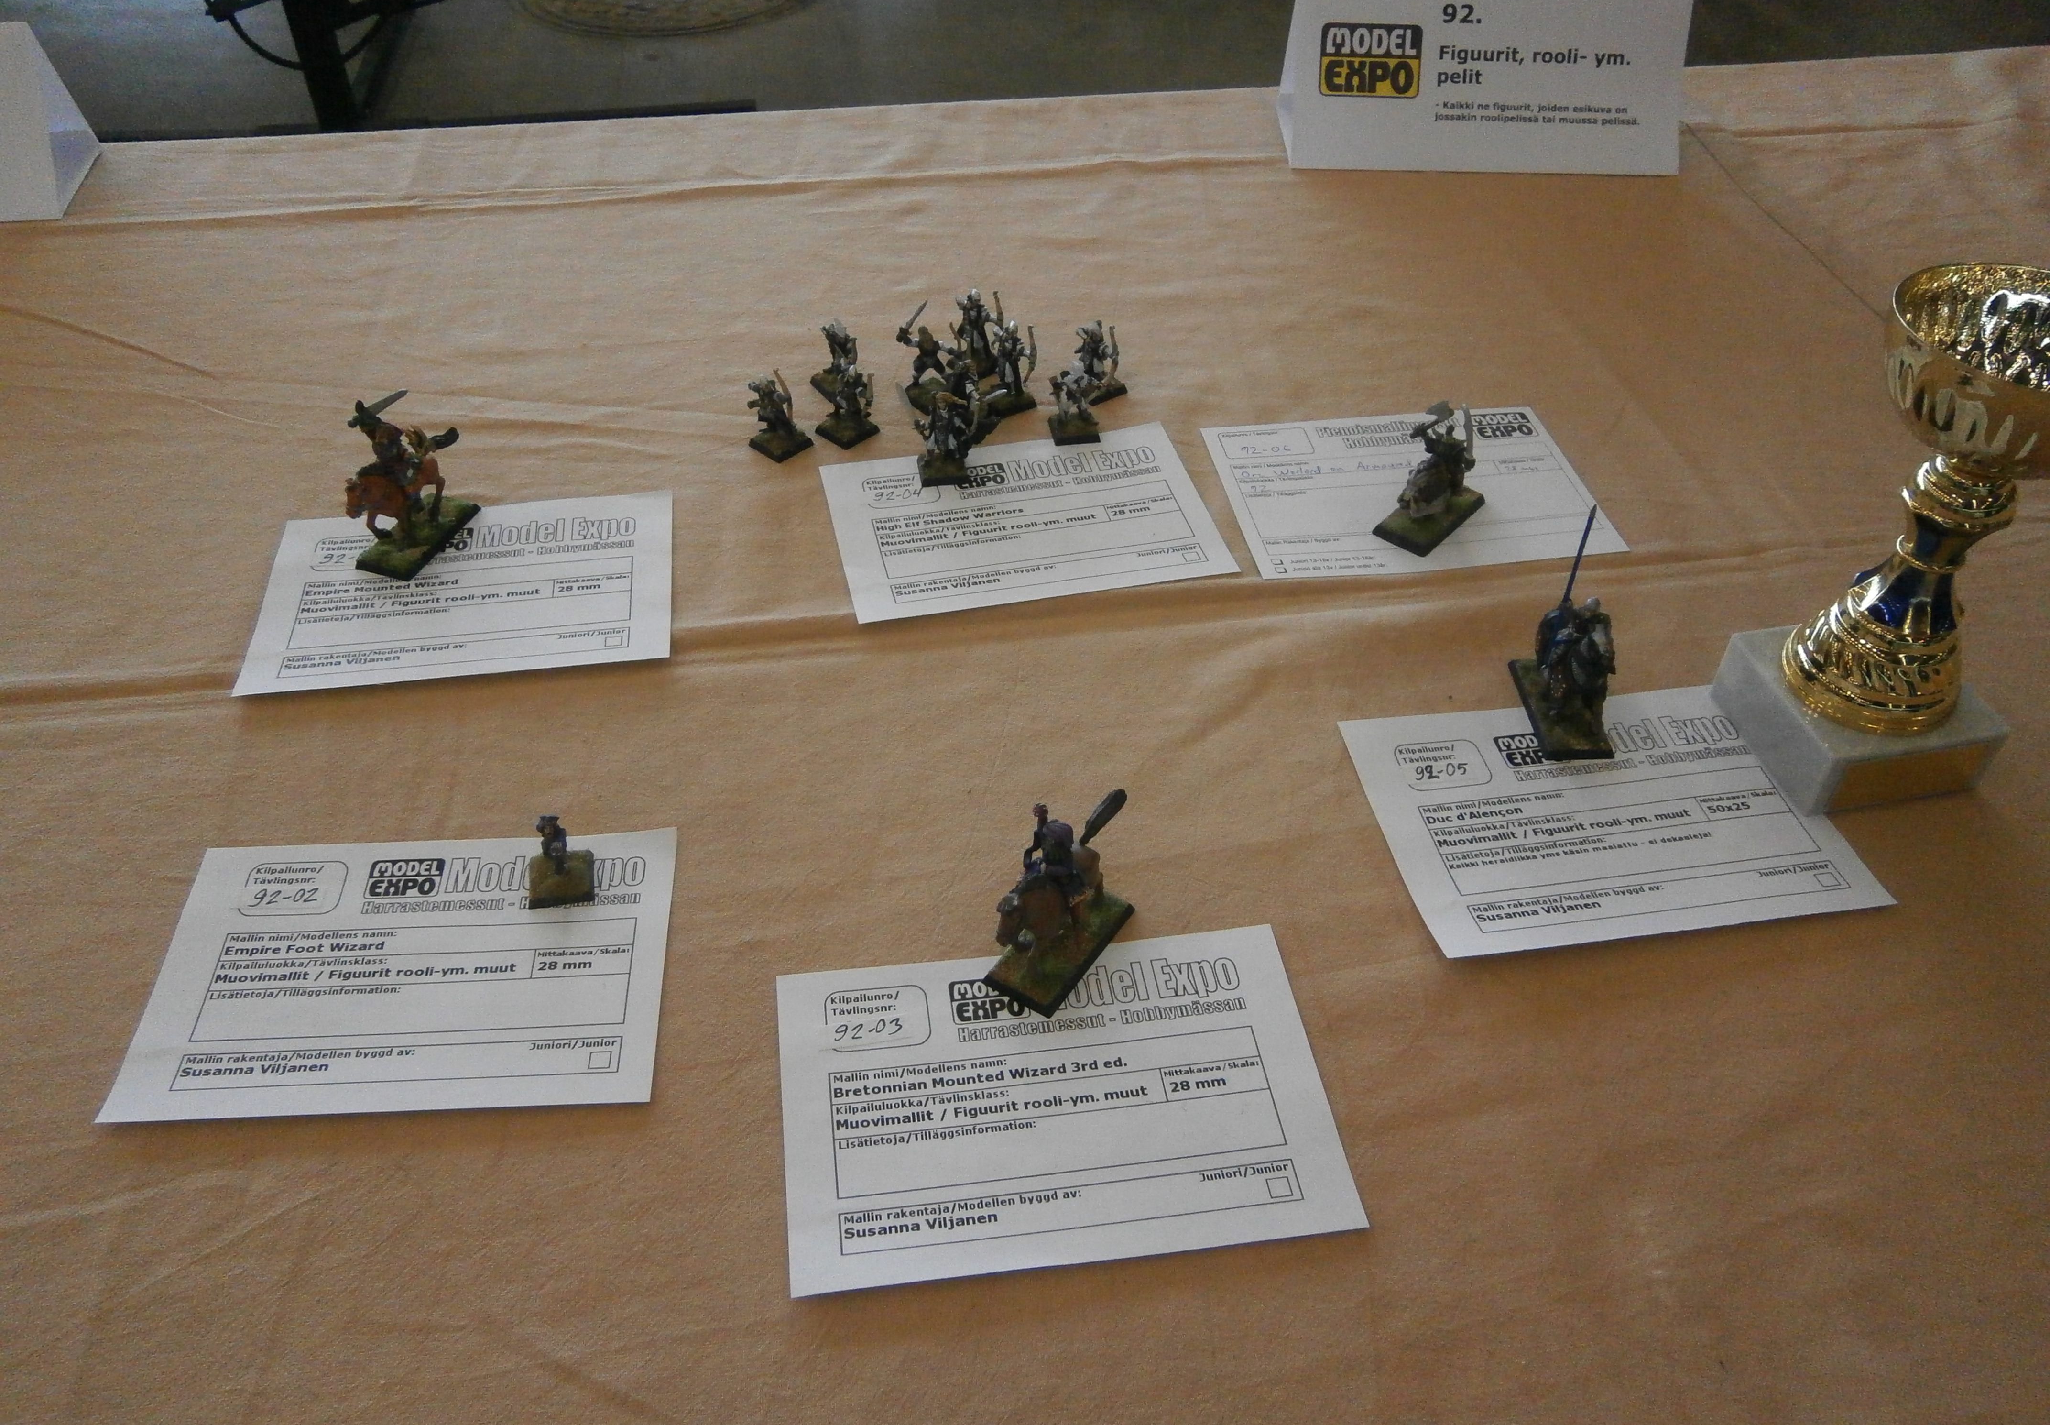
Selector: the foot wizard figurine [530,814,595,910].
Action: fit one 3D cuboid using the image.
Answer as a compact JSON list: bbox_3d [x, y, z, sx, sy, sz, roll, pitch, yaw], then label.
[{"bbox_3d":[-0.144,0.042,0.469,0.020,0.030,0.020,-5,45,-6],"label":"foot wizard figurine"}]

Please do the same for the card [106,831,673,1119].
[{"bbox_3d":[-0.186,0.076,0.467,0.153,0.002,0.102,-2,45,-3],"label":"card"}]

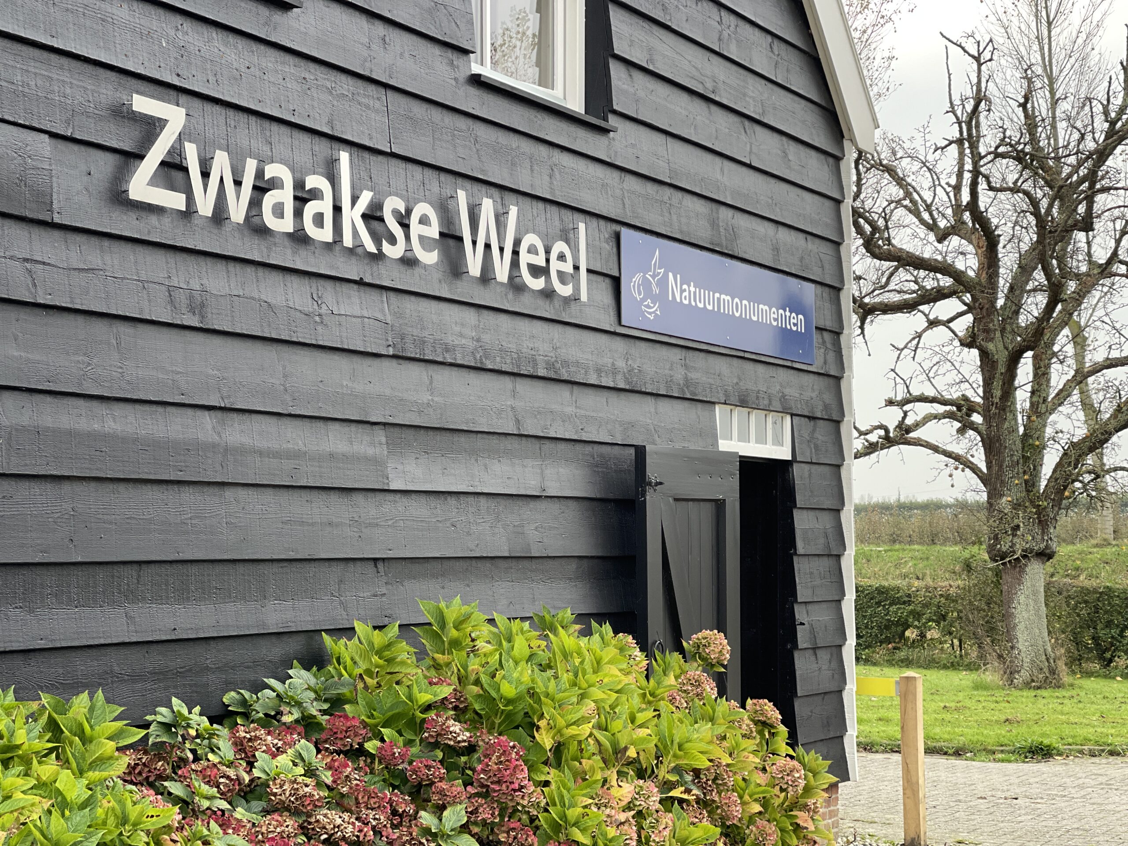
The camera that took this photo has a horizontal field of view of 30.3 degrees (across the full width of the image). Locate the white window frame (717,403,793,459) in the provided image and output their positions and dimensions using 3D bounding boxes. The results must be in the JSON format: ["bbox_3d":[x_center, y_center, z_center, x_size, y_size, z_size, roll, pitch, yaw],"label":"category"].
[{"bbox_3d":[0.922,0.042,10.447,0.080,0.253,0.953,-2,-4,28],"label":"white window frame"}]

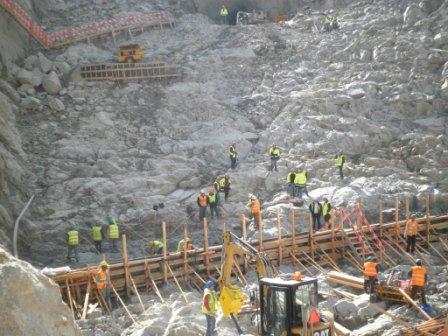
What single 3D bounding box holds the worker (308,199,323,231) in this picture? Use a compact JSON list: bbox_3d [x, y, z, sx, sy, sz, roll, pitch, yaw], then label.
[{"bbox_3d":[4.993,2.540,32.941,0.620,1.770,0.380,1,11,9],"label":"worker"}]

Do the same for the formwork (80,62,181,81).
[{"bbox_3d":[-7.301,-7.520,47.500,7.800,1.200,0.600,-2,6,-3],"label":"formwork"}]

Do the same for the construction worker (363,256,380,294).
[{"bbox_3d":[6.090,4.458,25.029,0.620,1.750,0.420,5,13,29],"label":"construction worker"}]

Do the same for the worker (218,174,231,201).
[{"bbox_3d":[0.094,1.229,38.032,0.580,1.750,0.420,8,14,39],"label":"worker"}]

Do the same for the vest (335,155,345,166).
[{"bbox_3d":[7.558,-0.455,39.531,0.340,0.700,0.550,-11,15,-43],"label":"vest"}]

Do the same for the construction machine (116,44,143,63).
[{"bbox_3d":[-8.440,-10.241,54.500,2.200,1.600,3.000,-4,6,-9],"label":"construction machine"}]

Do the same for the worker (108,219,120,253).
[{"bbox_3d":[-5.590,3.430,31.000,0.580,1.770,0.420,-2,6,6],"label":"worker"}]

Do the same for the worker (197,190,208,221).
[{"bbox_3d":[-1.194,2.121,34.263,0.580,1.760,0.380,-3,11,-12],"label":"worker"}]

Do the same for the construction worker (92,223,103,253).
[{"bbox_3d":[-6.577,3.653,31.700,0.560,1.720,0.420,-2,6,9],"label":"construction worker"}]

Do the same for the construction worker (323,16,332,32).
[{"bbox_3d":[9.277,-12.774,54.000,0.600,1.420,0.600,-1,6,18],"label":"construction worker"}]

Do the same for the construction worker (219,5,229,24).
[{"bbox_3d":[0.000,-14.322,56.847,0.580,1.770,0.380,-1,11,0],"label":"construction worker"}]

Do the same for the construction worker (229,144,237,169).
[{"bbox_3d":[0.622,-0.773,41.600,0.450,1.740,0.520,0,7,25],"label":"construction worker"}]

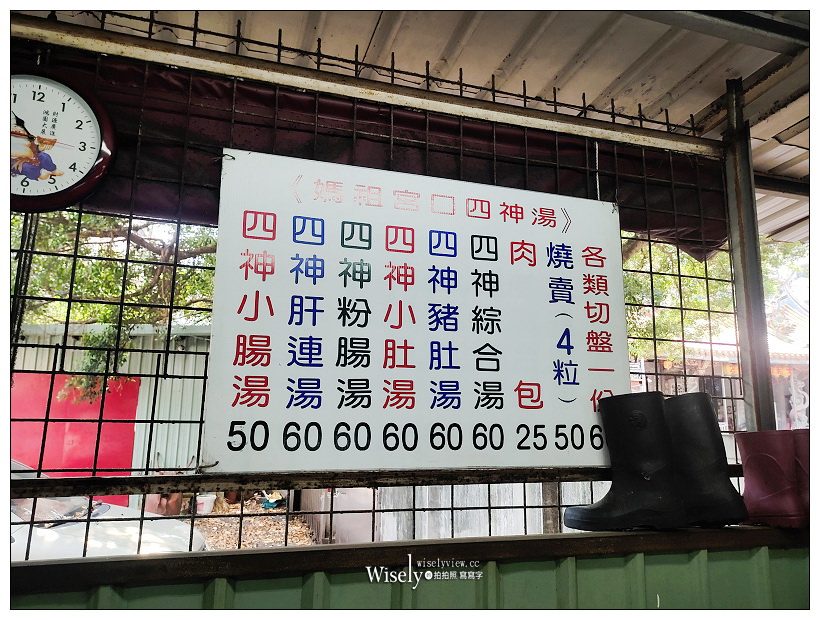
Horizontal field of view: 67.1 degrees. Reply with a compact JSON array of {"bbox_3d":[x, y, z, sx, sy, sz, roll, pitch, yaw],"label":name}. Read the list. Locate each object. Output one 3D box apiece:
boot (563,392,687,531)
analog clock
[{"bbox_3d":[0.519,0.364,1.510,0.306,0.328,0.118,2,-10,-8],"label":"boot"},{"bbox_3d":[-0.758,-0.345,1.240,0.306,0.306,0.050,4,-10,-18],"label":"analog clock"}]

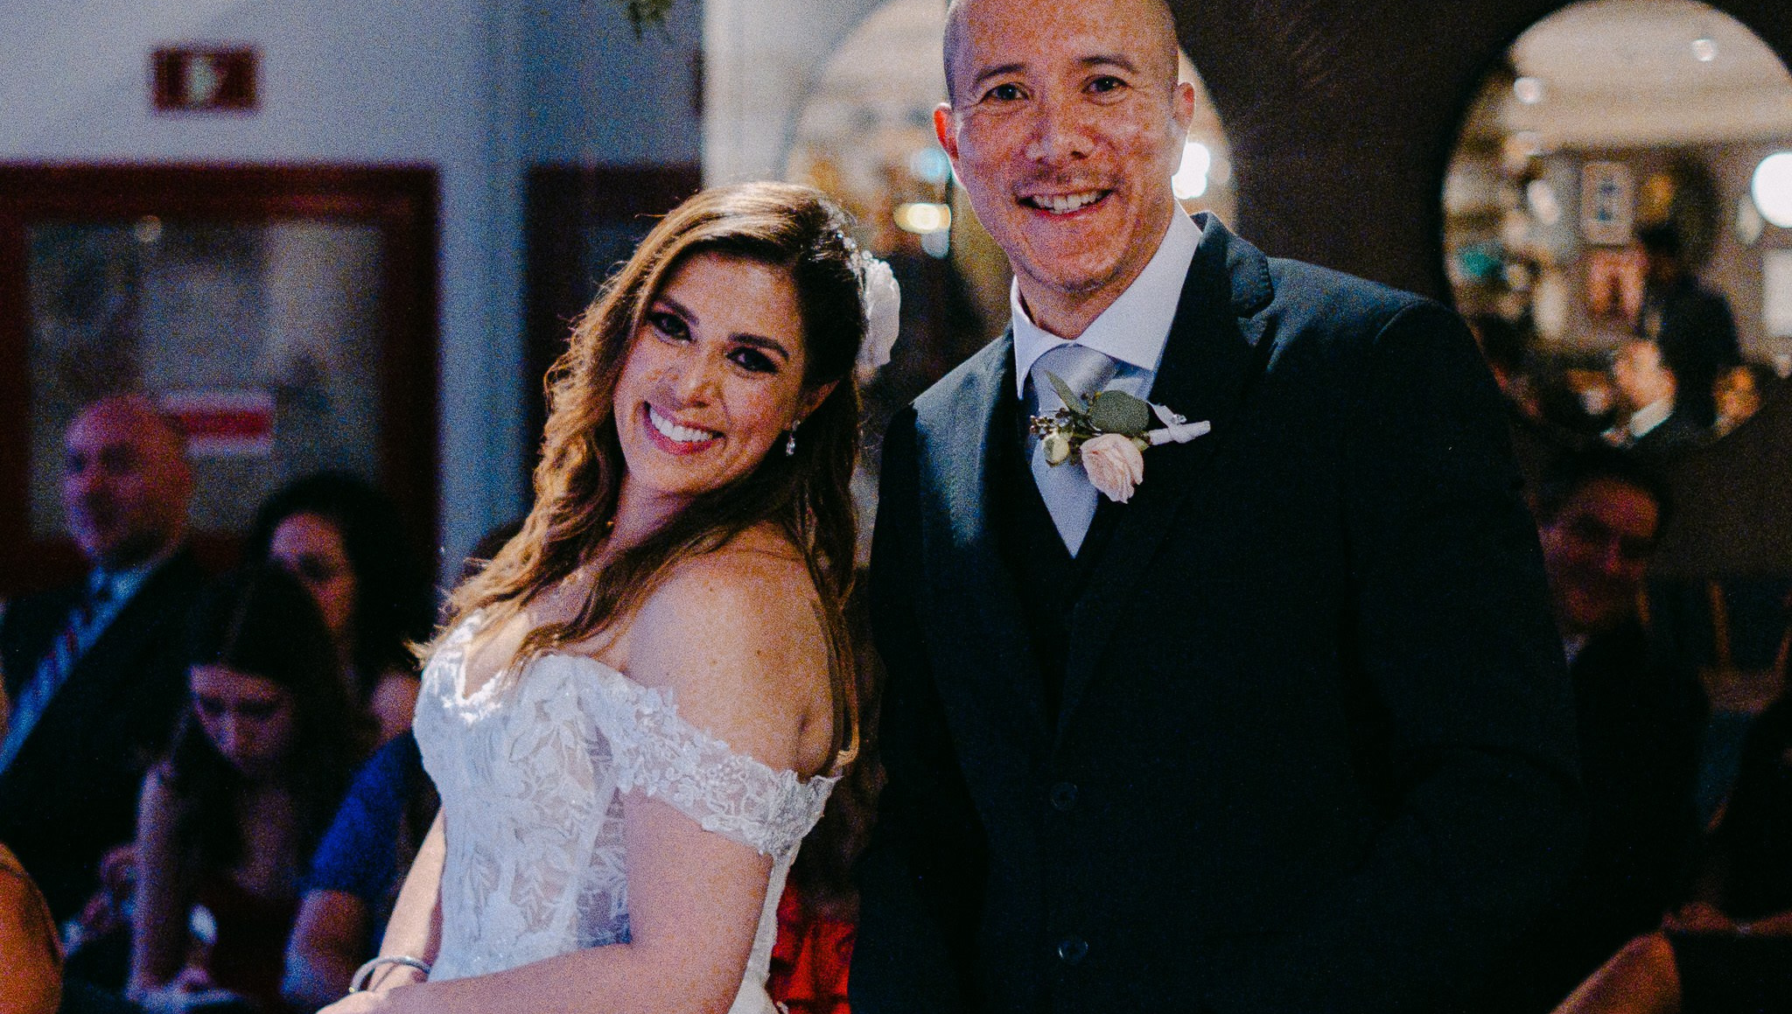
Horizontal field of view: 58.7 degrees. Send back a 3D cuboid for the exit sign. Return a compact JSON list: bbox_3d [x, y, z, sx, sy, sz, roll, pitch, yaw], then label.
[{"bbox_3d":[-1.735,-1.077,4.000,0.262,0.162,0.040,0,1,-1],"label":"exit sign"}]

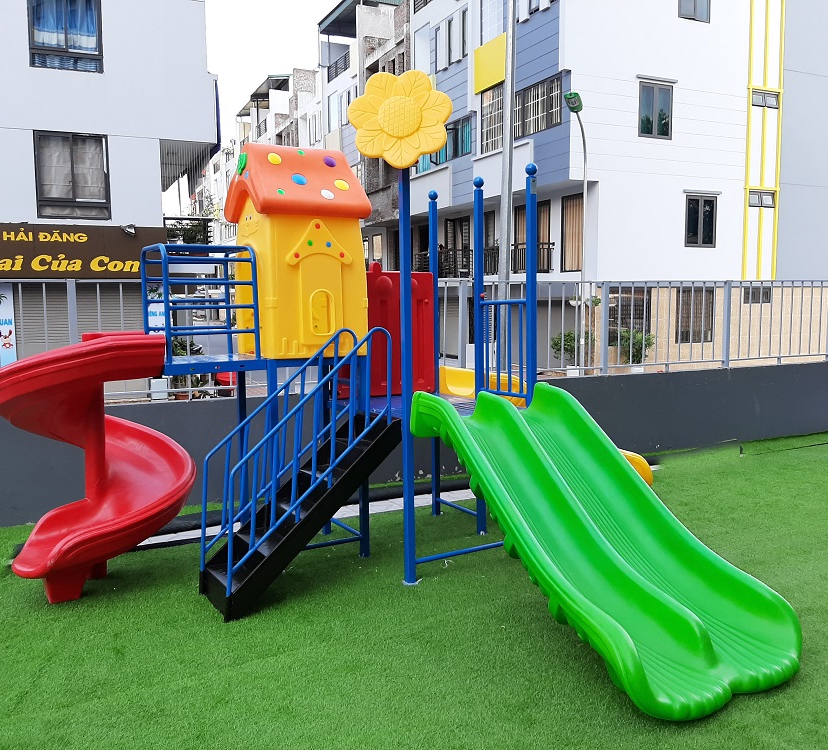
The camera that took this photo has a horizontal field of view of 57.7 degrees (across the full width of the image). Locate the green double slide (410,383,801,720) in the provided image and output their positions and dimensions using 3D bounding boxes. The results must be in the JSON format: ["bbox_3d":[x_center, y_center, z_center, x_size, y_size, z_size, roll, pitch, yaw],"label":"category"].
[{"bbox_3d":[0.869,0.702,3.819,0.970,1.140,1.880,-4,7,-31],"label":"green double slide"}]

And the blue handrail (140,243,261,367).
[{"bbox_3d":[-1.275,-0.397,4.478,0.600,0.720,0.595,-4,7,-31],"label":"blue handrail"}]

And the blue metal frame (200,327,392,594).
[{"bbox_3d":[-0.668,0.419,4.290,1.045,1.380,0.475,-4,7,-31],"label":"blue metal frame"}]

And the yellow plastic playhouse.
[{"bbox_3d":[-0.736,-0.769,4.730,0.755,1.320,0.730,-4,7,-31],"label":"yellow plastic playhouse"}]

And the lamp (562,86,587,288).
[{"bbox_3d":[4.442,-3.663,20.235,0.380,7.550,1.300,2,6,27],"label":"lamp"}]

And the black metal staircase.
[{"bbox_3d":[-0.646,0.732,4.332,1.090,1.010,0.465,-4,7,-31],"label":"black metal staircase"}]

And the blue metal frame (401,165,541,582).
[{"bbox_3d":[0.060,-0.091,5.011,0.975,2.500,1.165,-4,7,-31],"label":"blue metal frame"}]

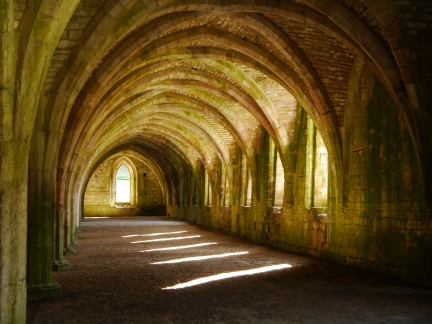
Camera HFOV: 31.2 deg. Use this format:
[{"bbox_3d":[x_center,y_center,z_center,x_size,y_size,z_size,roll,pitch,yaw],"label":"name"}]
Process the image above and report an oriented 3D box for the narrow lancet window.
[{"bbox_3d":[-6.091,1.417,51.000,0.950,2.530,0.250,1,-3,-9],"label":"narrow lancet window"}]

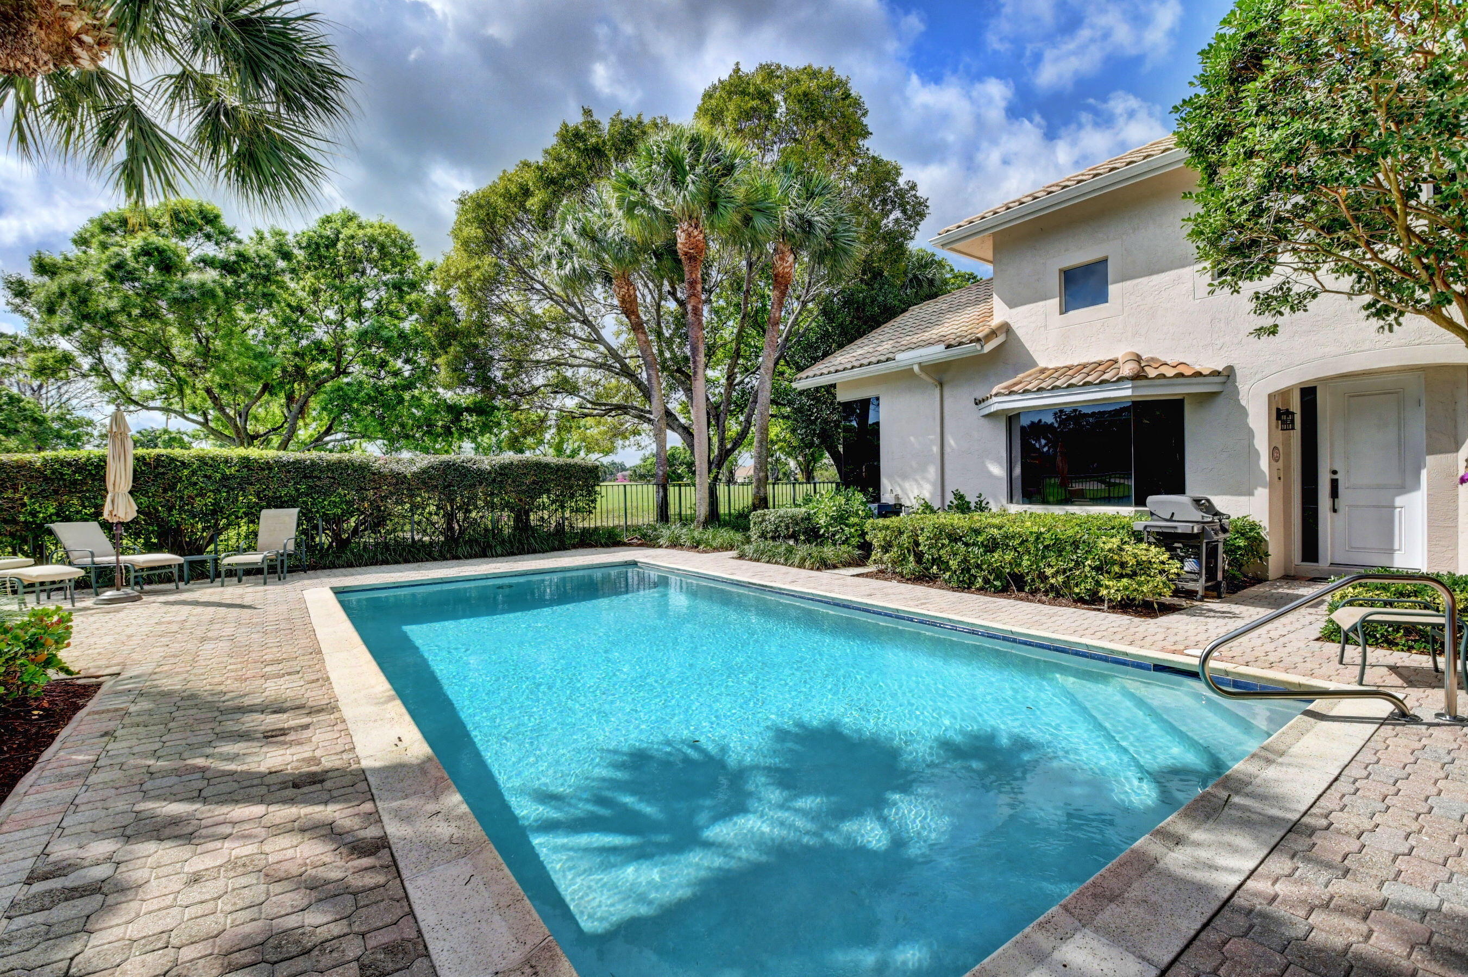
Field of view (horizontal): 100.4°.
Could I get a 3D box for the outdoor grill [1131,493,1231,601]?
[{"bbox_3d":[5.360,0.680,7.280,1.150,1.190,0.700,0,0,-37],"label":"outdoor grill"}]

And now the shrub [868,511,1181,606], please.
[{"bbox_3d":[3.497,0.793,7.890,1.400,0.880,3.800,-1,0,-37],"label":"shrub"}]

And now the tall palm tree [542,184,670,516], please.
[{"bbox_3d":[-3.348,-3.591,16.600,3.900,9.500,3.800,-1,0,0],"label":"tall palm tree"}]

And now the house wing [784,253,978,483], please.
[{"bbox_3d":[5.465,-1.886,14.402,6.600,6.100,4.900,-1,0,-37],"label":"house wing"}]

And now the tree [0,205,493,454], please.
[{"bbox_3d":[-13.519,-3.728,18.607,12.800,10.200,10.500,-1,0,0],"label":"tree"}]

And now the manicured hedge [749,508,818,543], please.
[{"bbox_3d":[1.000,0.870,12.000,0.900,0.950,1.350,0,0,-37],"label":"manicured hedge"}]

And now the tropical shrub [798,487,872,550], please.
[{"bbox_3d":[1.860,0.660,11.300,1.350,1.400,1.300,0,0,0],"label":"tropical shrub"}]

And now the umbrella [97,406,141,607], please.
[{"bbox_3d":[-7.650,0.164,7.600,0.450,2.430,0.450,-1,0,0],"label":"umbrella"}]

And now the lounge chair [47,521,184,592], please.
[{"bbox_3d":[-8.520,0.955,8.400,1.480,0.940,0.660,0,0,10],"label":"lounge chair"}]

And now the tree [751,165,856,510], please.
[{"bbox_3d":[1.421,-3.390,15.000,3.400,9.100,3.400,-1,0,0],"label":"tree"}]

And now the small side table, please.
[{"bbox_3d":[-8.100,1.210,9.300,0.400,0.440,0.420,0,0,-37],"label":"small side table"}]

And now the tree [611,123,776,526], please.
[{"bbox_3d":[-1.080,-4.250,16.400,4.400,11.200,4.200,0,0,0],"label":"tree"}]

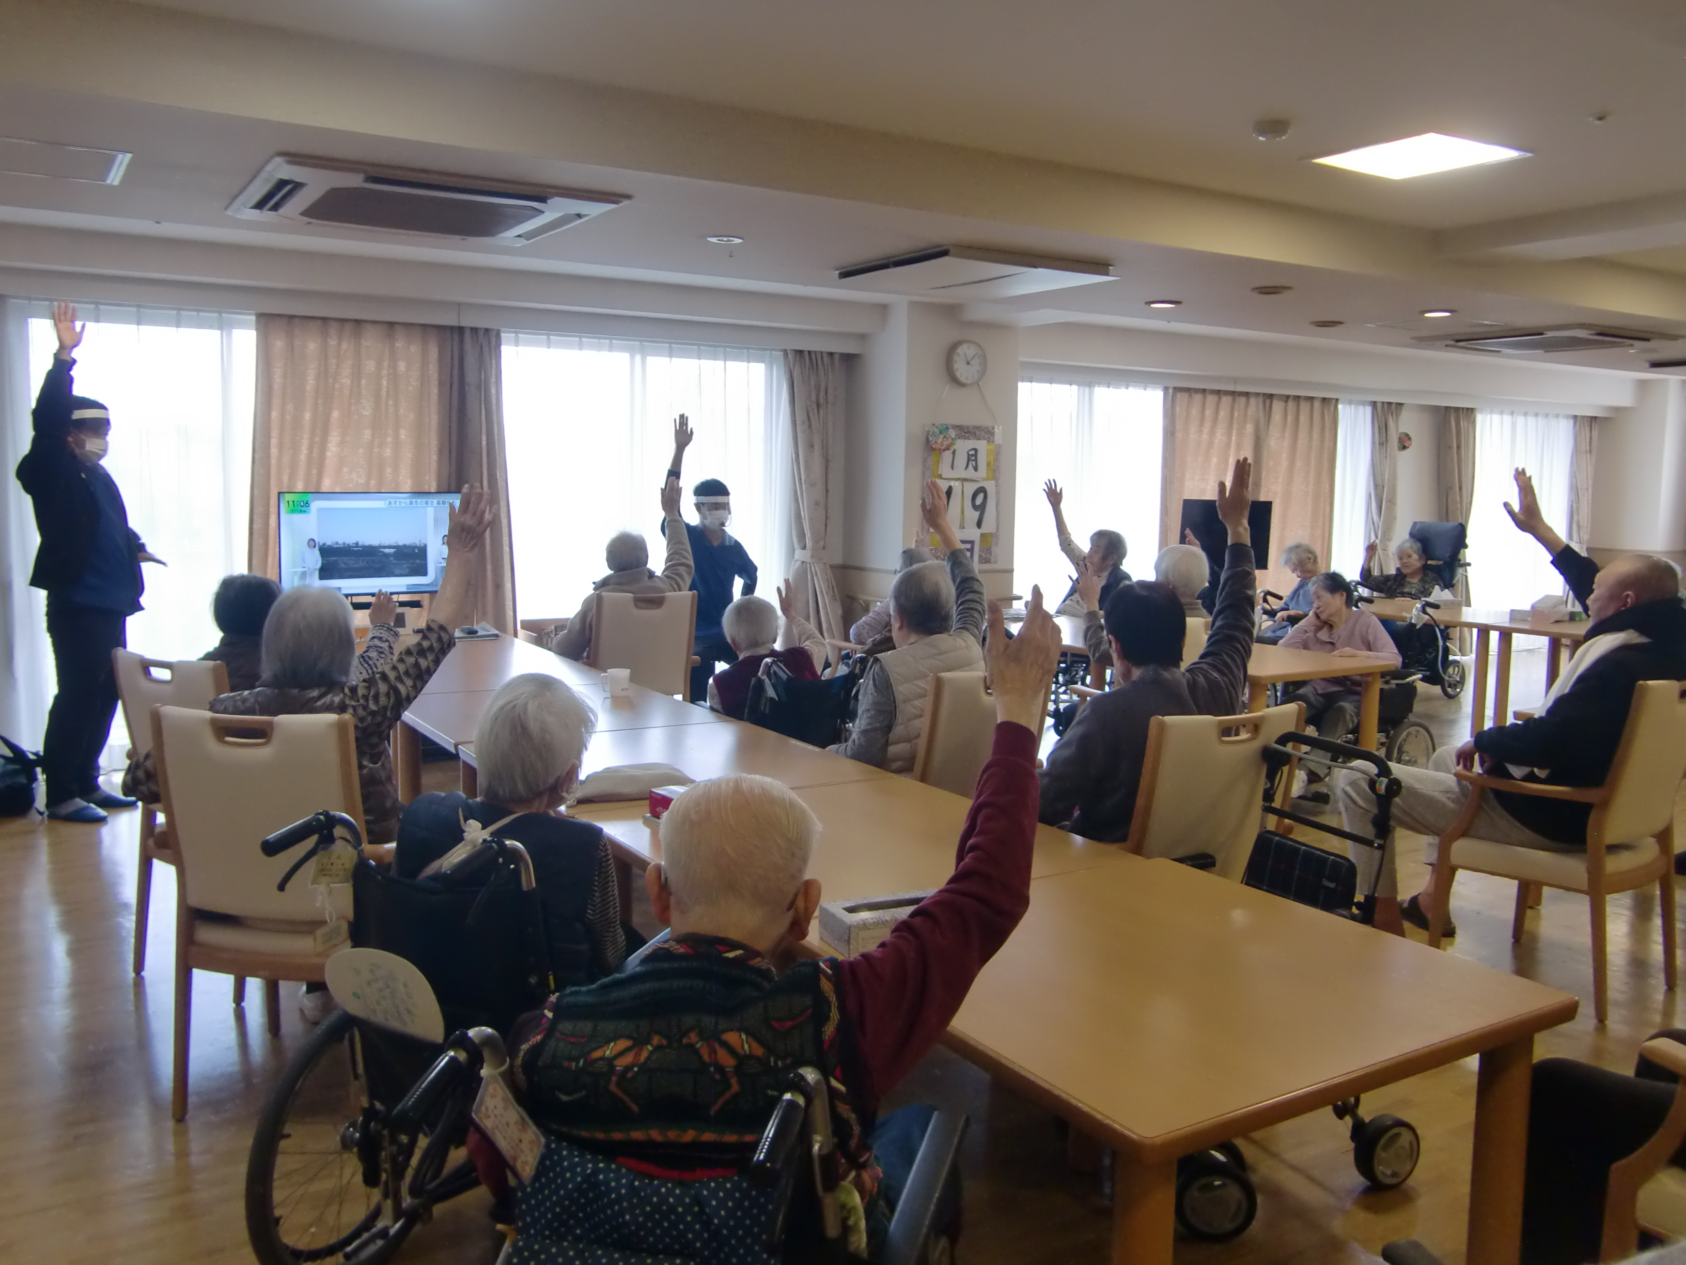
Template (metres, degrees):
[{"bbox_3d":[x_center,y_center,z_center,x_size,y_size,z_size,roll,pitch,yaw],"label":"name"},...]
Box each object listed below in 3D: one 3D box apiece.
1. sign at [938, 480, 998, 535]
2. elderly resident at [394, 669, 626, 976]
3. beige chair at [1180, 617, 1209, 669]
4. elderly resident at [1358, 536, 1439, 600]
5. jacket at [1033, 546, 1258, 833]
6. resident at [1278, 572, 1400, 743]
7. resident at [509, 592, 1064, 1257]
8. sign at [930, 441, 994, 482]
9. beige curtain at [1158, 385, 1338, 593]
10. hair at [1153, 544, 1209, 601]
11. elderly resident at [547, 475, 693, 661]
[{"bbox_3d":[0.742,-0.756,8.271,0.502,0.323,0.020,-3,8,-32],"label":"sign"},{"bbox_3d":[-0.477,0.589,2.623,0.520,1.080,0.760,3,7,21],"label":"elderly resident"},{"bbox_3d":[1.277,0.395,5.566,0.540,0.930,0.580,-3,8,-31],"label":"beige chair"},{"bbox_3d":[3.747,-0.202,9.440,0.850,1.020,0.600,-3,8,-31],"label":"elderly resident"},{"bbox_3d":[0.770,0.211,3.340,0.620,0.870,0.430,-3,8,-32],"label":"jacket"},{"bbox_3d":[2.351,0.248,6.473,0.740,1.000,0.550,-3,8,-32],"label":"resident"},{"bbox_3d":[-0.010,0.594,1.660,0.600,1.280,0.820,2,7,8],"label":"resident"},{"bbox_3d":[0.739,-1.034,8.234,0.470,0.237,0.020,-3,8,-32],"label":"sign"},{"bbox_3d":[3.141,-0.747,10.479,1.920,2.120,0.140,-3,8,-32],"label":"beige curtain"},{"bbox_3d":[1.313,-0.228,5.300,0.180,0.220,0.210,-4,8,-37],"label":"hair"},{"bbox_3d":[-0.986,-0.002,6.392,0.660,1.450,0.750,-1,7,-17],"label":"elderly resident"}]

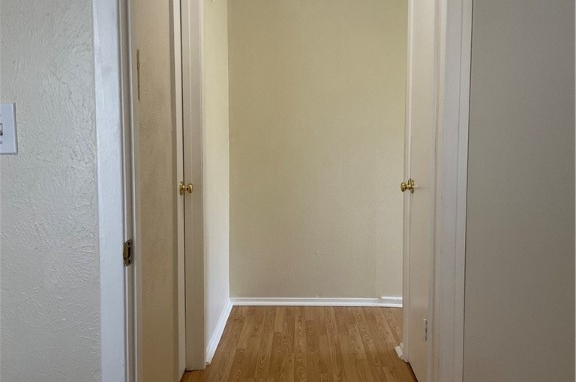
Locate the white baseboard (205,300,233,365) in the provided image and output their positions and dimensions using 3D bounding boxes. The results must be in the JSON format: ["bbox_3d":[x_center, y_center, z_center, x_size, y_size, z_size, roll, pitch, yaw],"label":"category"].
[{"bbox_3d":[-0.399,0.805,3.868,0.033,0.064,1.100,0,5,1],"label":"white baseboard"}]

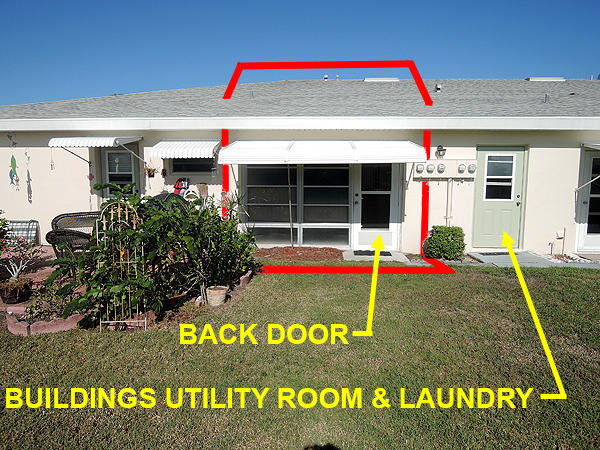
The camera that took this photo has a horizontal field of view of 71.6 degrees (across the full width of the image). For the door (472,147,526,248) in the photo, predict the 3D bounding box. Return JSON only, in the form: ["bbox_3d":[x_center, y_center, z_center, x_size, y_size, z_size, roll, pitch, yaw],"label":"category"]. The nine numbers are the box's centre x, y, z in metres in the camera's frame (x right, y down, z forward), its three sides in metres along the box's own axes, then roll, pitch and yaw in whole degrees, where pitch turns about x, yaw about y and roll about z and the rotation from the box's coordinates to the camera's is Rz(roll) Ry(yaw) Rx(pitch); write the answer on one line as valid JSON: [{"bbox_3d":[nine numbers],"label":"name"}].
[{"bbox_3d":[4.001,-0.539,8.400,0.930,2.030,0.060,1,6,3],"label":"door"}]

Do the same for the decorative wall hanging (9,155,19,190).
[{"bbox_3d":[-6.204,-1.135,9.032,0.236,0.765,0.050,0,7,3],"label":"decorative wall hanging"}]

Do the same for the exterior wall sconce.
[{"bbox_3d":[2.882,-1.488,8.480,0.217,0.282,0.220,0,7,3],"label":"exterior wall sconce"}]

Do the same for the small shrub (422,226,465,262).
[{"bbox_3d":[2.780,0.312,7.974,0.830,0.690,0.780,1,6,3],"label":"small shrub"}]

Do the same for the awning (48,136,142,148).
[{"bbox_3d":[-4.036,-1.659,8.341,1.315,0.300,1.130,0,7,3],"label":"awning"}]

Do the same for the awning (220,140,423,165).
[{"bbox_3d":[0.398,-1.342,7.643,3.480,0.530,1.500,1,6,3],"label":"awning"}]

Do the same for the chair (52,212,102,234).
[{"bbox_3d":[-3.853,0.220,7.473,0.800,0.860,0.900,3,7,22],"label":"chair"}]

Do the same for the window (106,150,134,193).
[{"bbox_3d":[-3.900,-1.117,9.025,0.632,0.991,0.080,0,7,3],"label":"window"}]

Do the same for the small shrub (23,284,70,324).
[{"bbox_3d":[-2.824,0.833,4.624,0.460,0.310,0.420,0,6,0],"label":"small shrub"}]

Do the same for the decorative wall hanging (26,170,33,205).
[{"bbox_3d":[-5.880,-0.832,9.051,0.124,0.770,0.050,0,7,3],"label":"decorative wall hanging"}]

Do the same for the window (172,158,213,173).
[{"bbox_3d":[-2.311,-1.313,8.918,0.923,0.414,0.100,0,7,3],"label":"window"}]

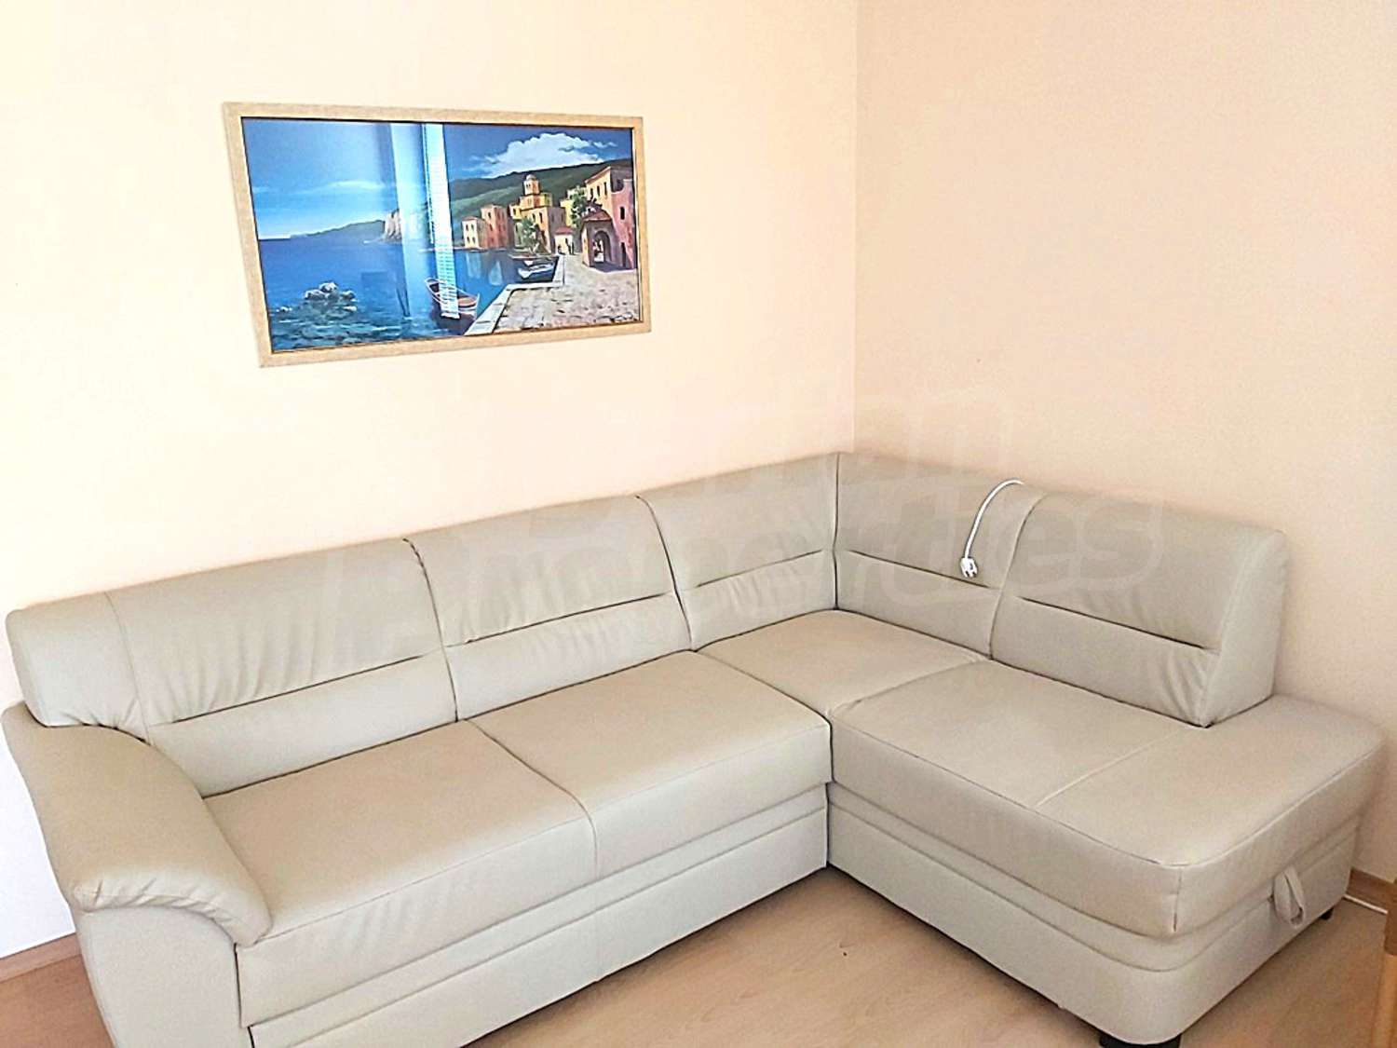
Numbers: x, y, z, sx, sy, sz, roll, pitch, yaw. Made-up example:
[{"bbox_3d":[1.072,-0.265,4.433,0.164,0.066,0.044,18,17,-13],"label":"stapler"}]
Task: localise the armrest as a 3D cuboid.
[{"bbox_3d":[-1.099,0.542,2.004,0.314,0.279,0.794,-12,18,-35],"label":"armrest"}]

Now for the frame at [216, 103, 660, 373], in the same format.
[{"bbox_3d":[-0.599,-0.756,2.737,1.124,0.590,0.029,-12,18,-35],"label":"frame"}]

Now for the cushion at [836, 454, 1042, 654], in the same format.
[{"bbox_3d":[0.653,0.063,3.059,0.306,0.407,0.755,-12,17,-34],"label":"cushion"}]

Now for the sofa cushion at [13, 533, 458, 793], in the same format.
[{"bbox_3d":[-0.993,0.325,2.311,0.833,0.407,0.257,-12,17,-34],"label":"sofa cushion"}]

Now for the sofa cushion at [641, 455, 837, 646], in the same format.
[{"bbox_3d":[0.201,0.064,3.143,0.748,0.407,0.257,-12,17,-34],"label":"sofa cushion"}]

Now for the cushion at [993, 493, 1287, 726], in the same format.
[{"bbox_3d":[1.049,0.173,2.542,0.310,0.403,0.566,-12,17,-34],"label":"cushion"}]

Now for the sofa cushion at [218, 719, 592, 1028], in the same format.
[{"bbox_3d":[-0.705,0.692,2.292,0.696,0.167,0.671,-12,18,-35],"label":"sofa cushion"}]

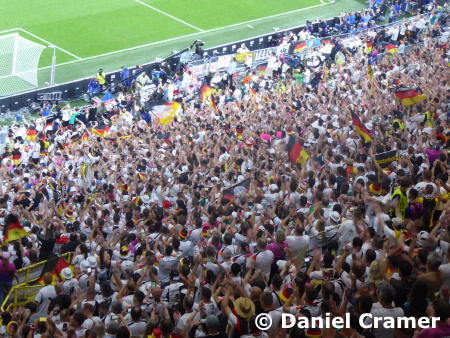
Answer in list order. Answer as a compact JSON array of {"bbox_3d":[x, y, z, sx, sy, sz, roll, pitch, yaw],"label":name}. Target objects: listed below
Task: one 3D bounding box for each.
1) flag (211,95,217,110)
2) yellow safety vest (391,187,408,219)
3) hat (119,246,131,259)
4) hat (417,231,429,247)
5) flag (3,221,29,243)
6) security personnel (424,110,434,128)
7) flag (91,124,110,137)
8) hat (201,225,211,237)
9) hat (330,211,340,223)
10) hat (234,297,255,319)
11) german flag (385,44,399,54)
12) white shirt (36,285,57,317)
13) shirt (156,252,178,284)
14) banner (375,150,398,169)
[{"bbox_3d":[-0.535,-3.094,69.594,0.270,0.800,0.150,10,24,0],"label":"flag"},{"bbox_3d":[3.720,0.733,31.800,0.260,0.640,0.420,27,29,33],"label":"yellow safety vest"},{"bbox_3d":[-2.237,1.859,33.300,0.230,0.190,0.260,3,25,-17],"label":"hat"},{"bbox_3d":[3.250,1.139,24.517,0.260,0.170,0.270,-12,32,-40],"label":"hat"},{"bbox_3d":[-5.645,1.692,40.500,0.660,0.580,0.250,10,24,0],"label":"flag"},{"bbox_3d":[7.555,-1.559,55.868,0.520,1.780,0.350,5,25,-12],"label":"security personnel"},{"bbox_3d":[-5.602,-1.710,67.300,1.000,0.600,0.250,7,25,-7],"label":"flag"},{"bbox_3d":[-0.463,1.471,35.500,0.250,0.180,0.250,-11,32,-39],"label":"hat"},{"bbox_3d":[2.389,1.027,32.336,0.260,0.160,0.260,15,28,-19],"label":"hat"},{"bbox_3d":[0.323,2.243,24.132,0.350,0.140,0.360,-2,50,-9],"label":"hat"},{"bbox_3d":[8.849,-6.351,79.500,0.740,0.500,0.250,10,24,0],"label":"german flag"},{"bbox_3d":[-4.121,3.013,34.536,0.480,0.700,0.280,-1,26,-23],"label":"white shirt"},{"bbox_3d":[-1.238,2.120,32.200,0.450,0.640,0.260,2,26,-18],"label":"shirt"},{"bbox_3d":[3.833,-0.225,35.500,0.580,0.420,0.080,2,26,-18],"label":"banner"}]

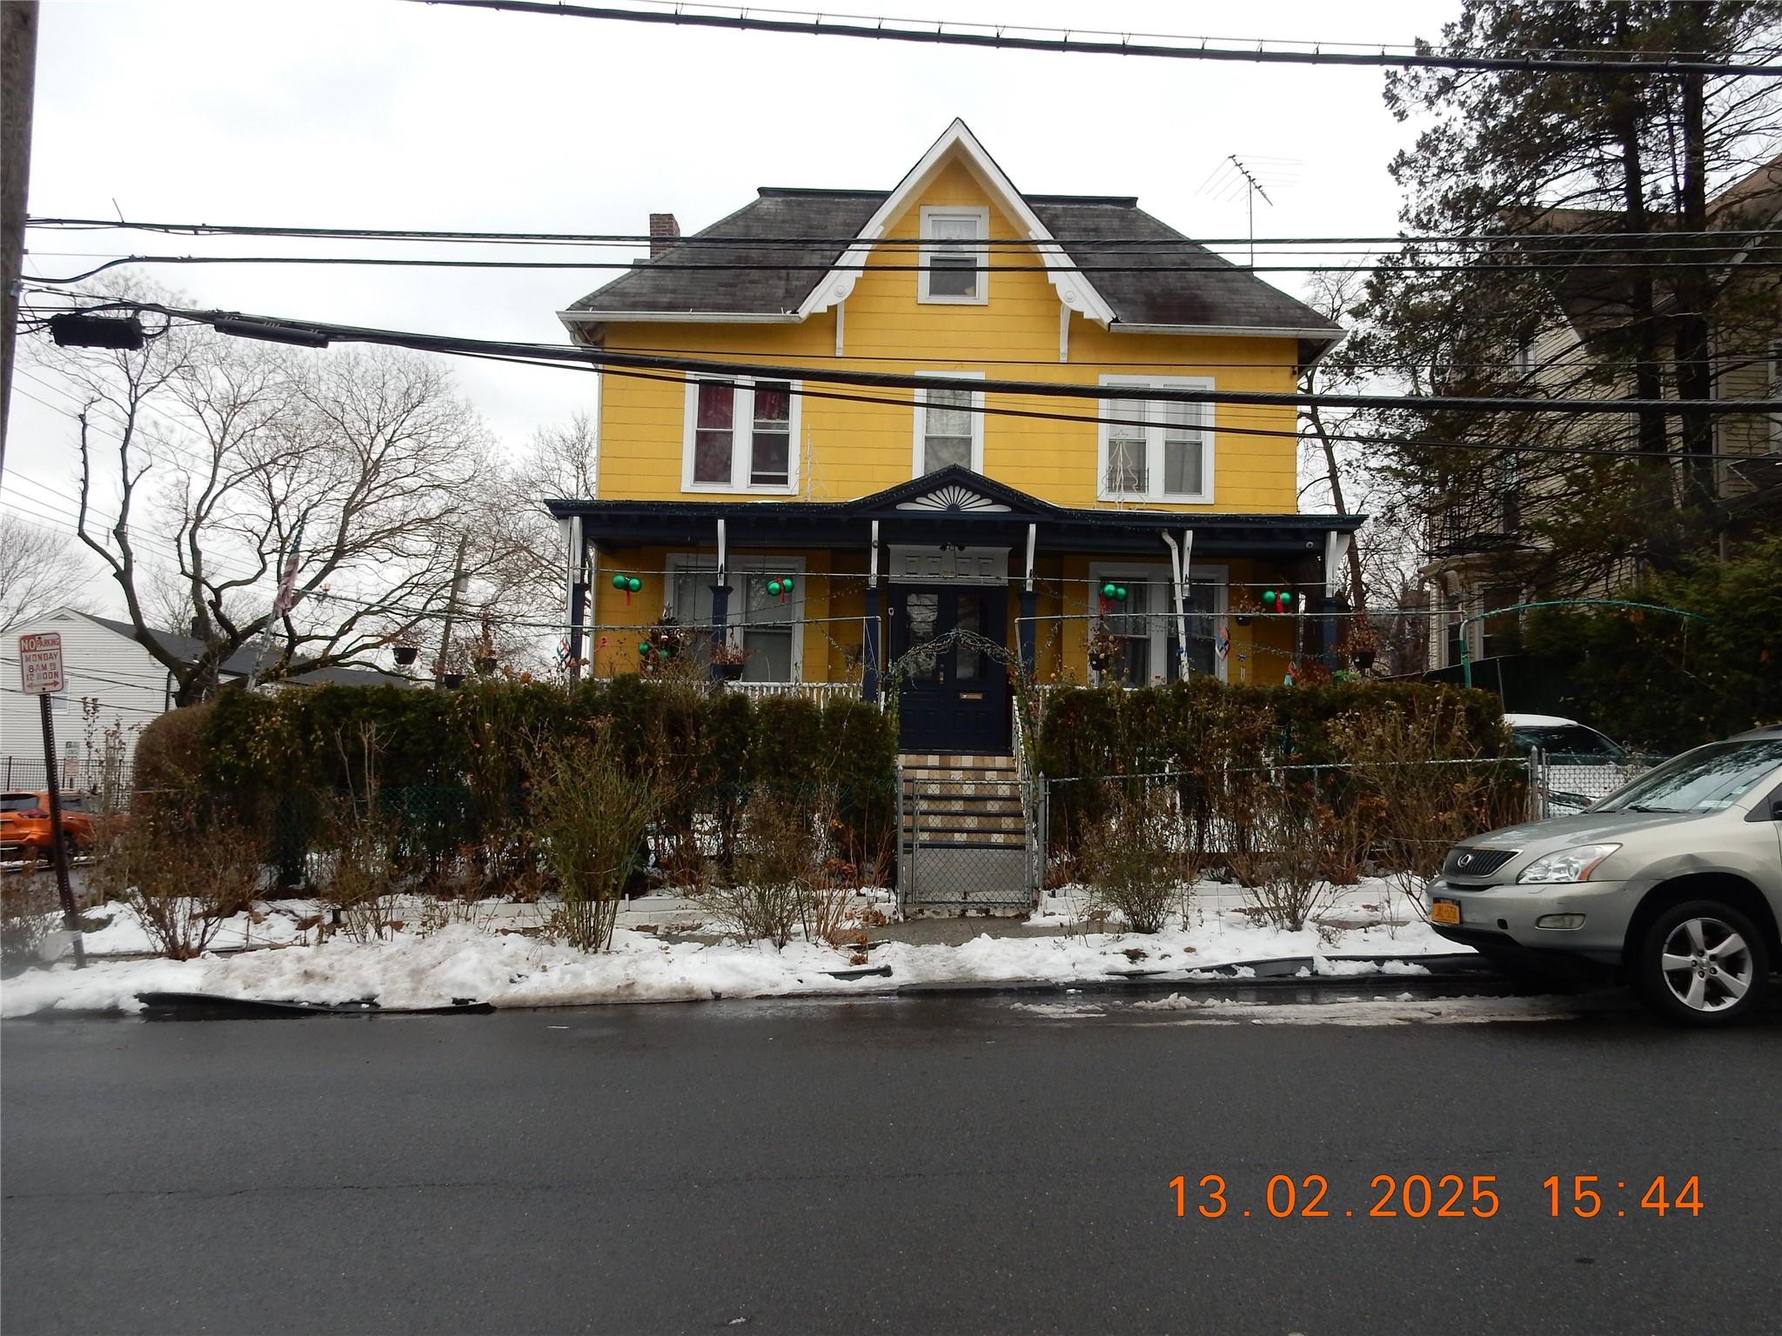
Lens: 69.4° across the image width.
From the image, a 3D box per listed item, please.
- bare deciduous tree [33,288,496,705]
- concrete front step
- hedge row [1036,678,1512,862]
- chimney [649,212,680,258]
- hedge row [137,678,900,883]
[{"bbox_3d":[-8.307,-0.957,17.187,6.100,7.800,5.800,1,-3,-1],"label":"bare deciduous tree"},{"bbox_3d":[0.893,1.272,17.268,1.520,0.200,0.350,1,-3,-1],"label":"concrete front step"},{"bbox_3d":[3.382,0.977,11.601,4.100,1.620,0.950,1,-3,-1],"label":"hedge row"},{"bbox_3d":[-4.123,-7.757,23.488,0.420,0.850,0.720,1,-3,-1],"label":"chimney"},{"bbox_3d":[-3.231,1.034,11.579,6.550,1.700,0.950,1,-3,-1],"label":"hedge row"}]

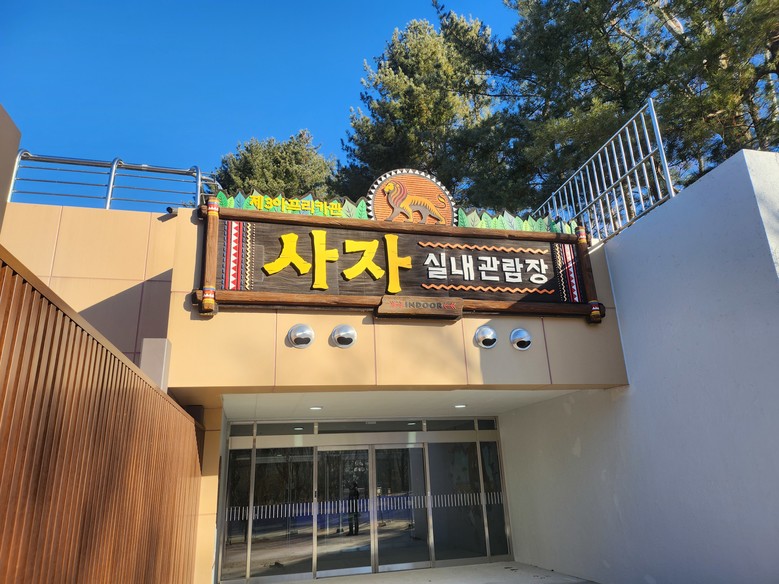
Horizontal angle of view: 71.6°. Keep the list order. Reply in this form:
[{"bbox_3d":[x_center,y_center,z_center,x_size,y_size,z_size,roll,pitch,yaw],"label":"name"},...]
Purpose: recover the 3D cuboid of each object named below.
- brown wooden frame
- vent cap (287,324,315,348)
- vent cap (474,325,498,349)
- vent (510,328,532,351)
[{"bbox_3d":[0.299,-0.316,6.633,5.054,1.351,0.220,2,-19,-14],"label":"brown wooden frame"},{"bbox_3d":[-0.989,0.507,6.063,0.270,0.270,0.130,2,-19,-14],"label":"vent cap"},{"bbox_3d":[1.185,0.556,6.601,0.270,0.270,0.130,2,-19,-14],"label":"vent cap"},{"bbox_3d":[1.636,0.591,6.704,0.270,0.270,0.130,2,-19,-14],"label":"vent"}]

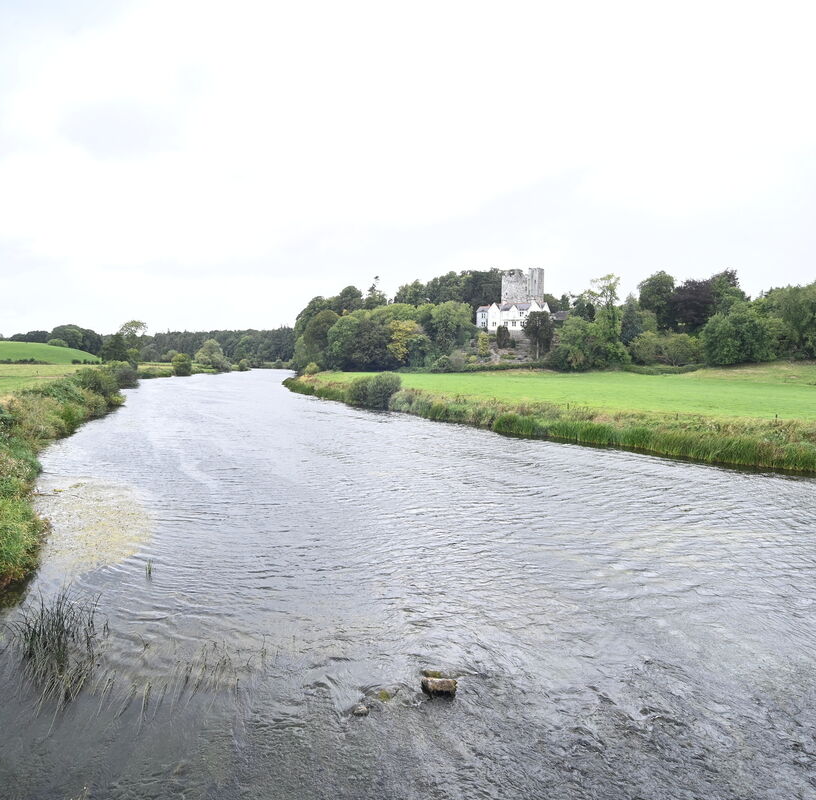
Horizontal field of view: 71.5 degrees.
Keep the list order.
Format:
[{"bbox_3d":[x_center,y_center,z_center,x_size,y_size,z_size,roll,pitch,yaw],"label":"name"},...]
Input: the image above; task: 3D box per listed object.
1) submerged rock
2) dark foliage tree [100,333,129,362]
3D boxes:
[{"bbox_3d":[0.606,5.531,10.900,0.700,0.270,0.320,0,4,-3],"label":"submerged rock"},{"bbox_3d":[-111.370,-19.542,215.000,10.200,12.000,10.200,-2,5,-27],"label":"dark foliage tree"}]

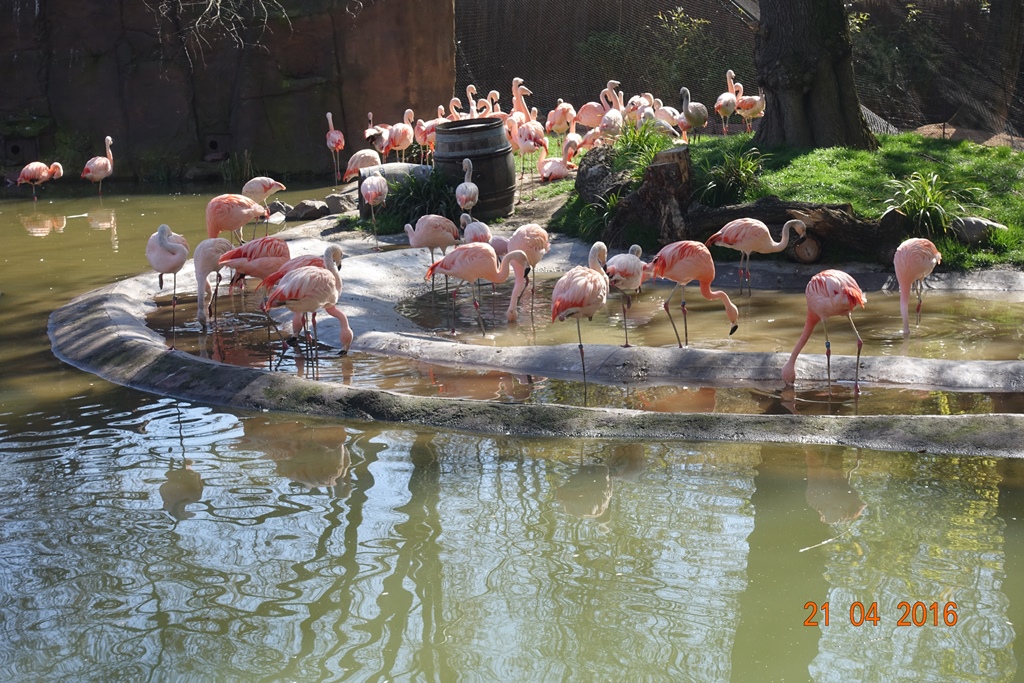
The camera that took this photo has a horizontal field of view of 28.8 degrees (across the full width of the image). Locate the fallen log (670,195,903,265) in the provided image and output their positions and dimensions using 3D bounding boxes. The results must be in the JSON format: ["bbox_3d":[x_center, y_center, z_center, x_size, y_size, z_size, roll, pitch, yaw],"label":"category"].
[{"bbox_3d":[2.381,-0.951,17.154,1.980,0.546,0.500,-2,10,-3],"label":"fallen log"}]

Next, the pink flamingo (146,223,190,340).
[{"bbox_3d":[-2.322,-0.364,13.419,0.280,0.851,0.440,-1,10,5],"label":"pink flamingo"}]

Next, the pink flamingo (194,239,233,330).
[{"bbox_3d":[-2.292,-0.438,15.291,0.260,0.709,0.480,6,12,37],"label":"pink flamingo"}]

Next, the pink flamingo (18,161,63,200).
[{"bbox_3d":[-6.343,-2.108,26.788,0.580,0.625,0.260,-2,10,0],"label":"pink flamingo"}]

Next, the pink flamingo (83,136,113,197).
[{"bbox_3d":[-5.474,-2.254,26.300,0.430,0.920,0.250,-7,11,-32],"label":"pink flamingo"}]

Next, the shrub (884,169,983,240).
[{"bbox_3d":[3.484,-1.143,16.500,0.800,0.540,0.700,-1,9,0],"label":"shrub"}]

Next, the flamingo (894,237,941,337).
[{"bbox_3d":[2.935,-0.414,14.401,0.250,0.694,0.460,6,13,38],"label":"flamingo"}]

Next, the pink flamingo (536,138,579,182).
[{"bbox_3d":[0.514,-1.994,22.000,0.480,0.460,0.300,-8,12,-34],"label":"pink flamingo"}]

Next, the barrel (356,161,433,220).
[{"bbox_3d":[-1.153,-1.474,19.800,0.740,0.620,0.620,-1,9,-9],"label":"barrel"}]

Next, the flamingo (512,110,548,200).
[{"bbox_3d":[0.155,-1.998,21.525,0.430,0.972,0.240,8,14,43],"label":"flamingo"}]

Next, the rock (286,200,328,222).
[{"bbox_3d":[-2.383,-1.526,23.200,0.490,0.230,0.370,-1,9,0],"label":"rock"}]

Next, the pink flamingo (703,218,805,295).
[{"bbox_3d":[1.837,-0.590,15.024,0.760,0.679,0.270,-2,10,0],"label":"pink flamingo"}]

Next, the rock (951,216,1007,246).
[{"bbox_3d":[3.955,-0.942,16.884,0.450,0.219,0.340,-2,10,0],"label":"rock"}]

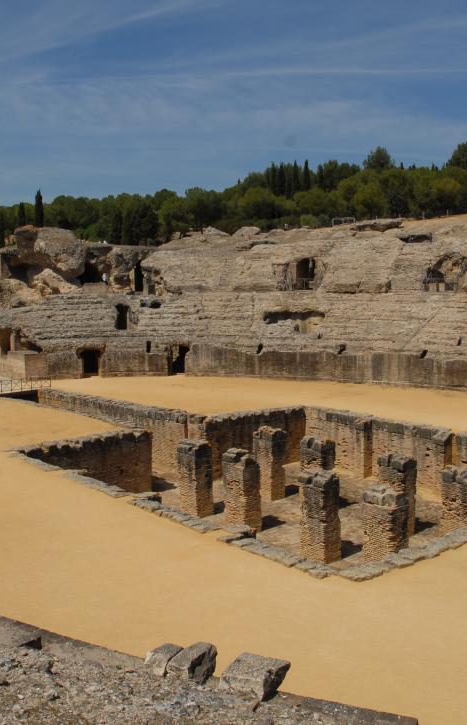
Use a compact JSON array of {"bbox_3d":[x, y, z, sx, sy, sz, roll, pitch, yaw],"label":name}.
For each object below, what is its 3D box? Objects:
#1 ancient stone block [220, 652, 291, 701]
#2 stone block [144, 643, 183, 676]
[{"bbox_3d":[0.348,4.950,12.834,0.760,0.360,0.780,3,6,25],"label":"ancient stone block"},{"bbox_3d":[-1.147,4.902,13.432,0.420,0.340,0.520,3,7,30],"label":"stone block"}]

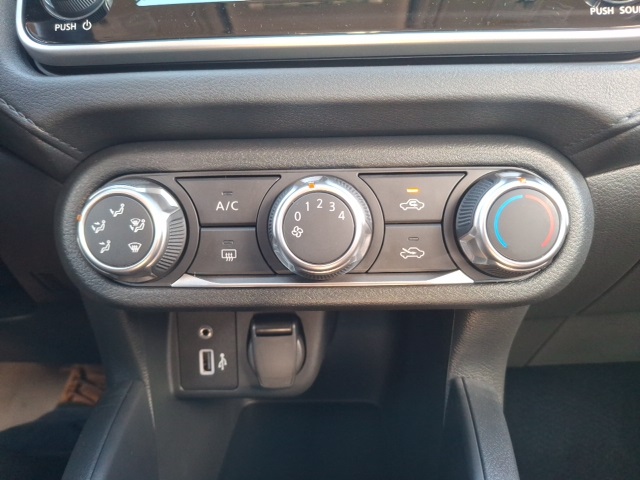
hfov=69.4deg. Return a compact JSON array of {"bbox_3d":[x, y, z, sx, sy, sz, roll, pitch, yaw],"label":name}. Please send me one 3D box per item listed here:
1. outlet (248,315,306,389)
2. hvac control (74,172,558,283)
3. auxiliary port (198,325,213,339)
[{"bbox_3d":[-0.025,0.067,0.276,0.035,0.045,0.020,-1,9,0],"label":"outlet"},{"bbox_3d":[0.002,-0.007,0.244,0.258,0.064,0.030,-1,1,0],"label":"hvac control"},{"bbox_3d":[-0.070,0.056,0.282,0.009,0.009,0.005,-1,9,0],"label":"auxiliary port"}]

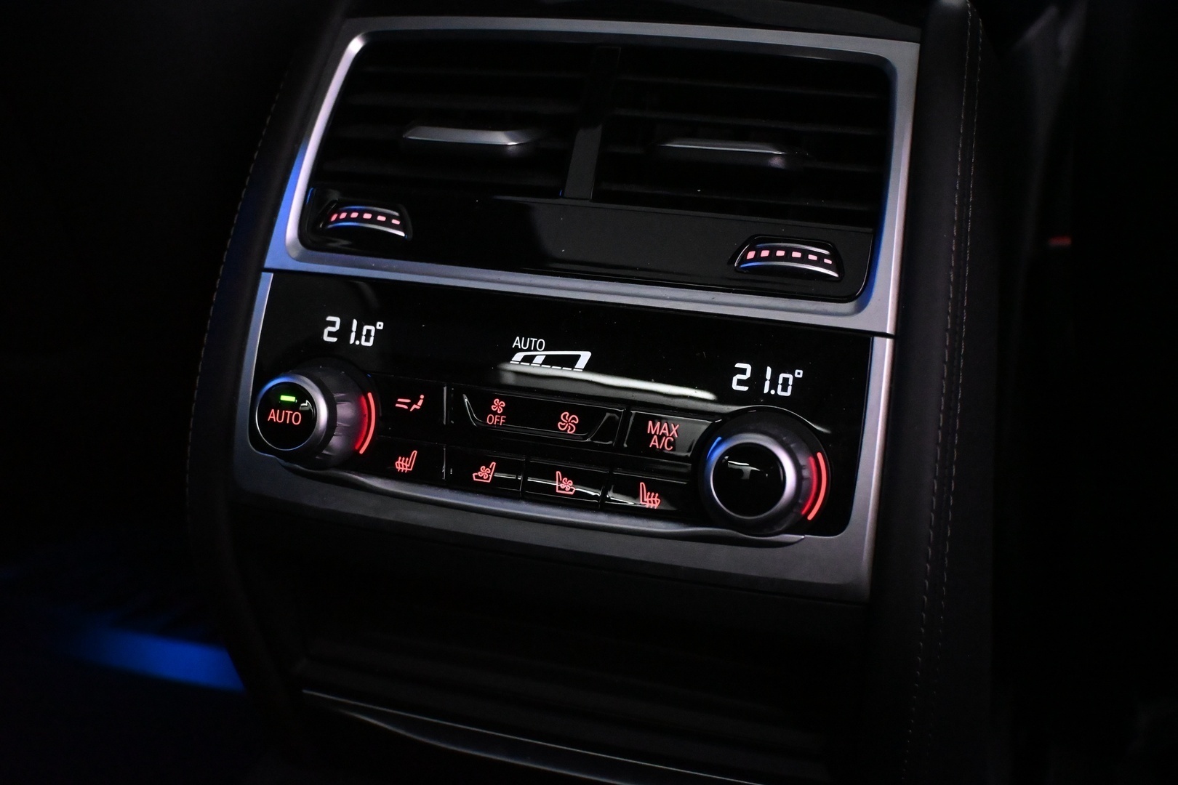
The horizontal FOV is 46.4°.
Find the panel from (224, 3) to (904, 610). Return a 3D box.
[{"bbox_3d":[-0.009,-0.037,0.422,0.208,0.177,0.039,7,-9,17],"label":"panel"}]

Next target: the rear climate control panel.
[{"bbox_3d":[-0.019,0.003,0.412,0.196,0.066,0.033,7,0,17],"label":"rear climate control panel"}]

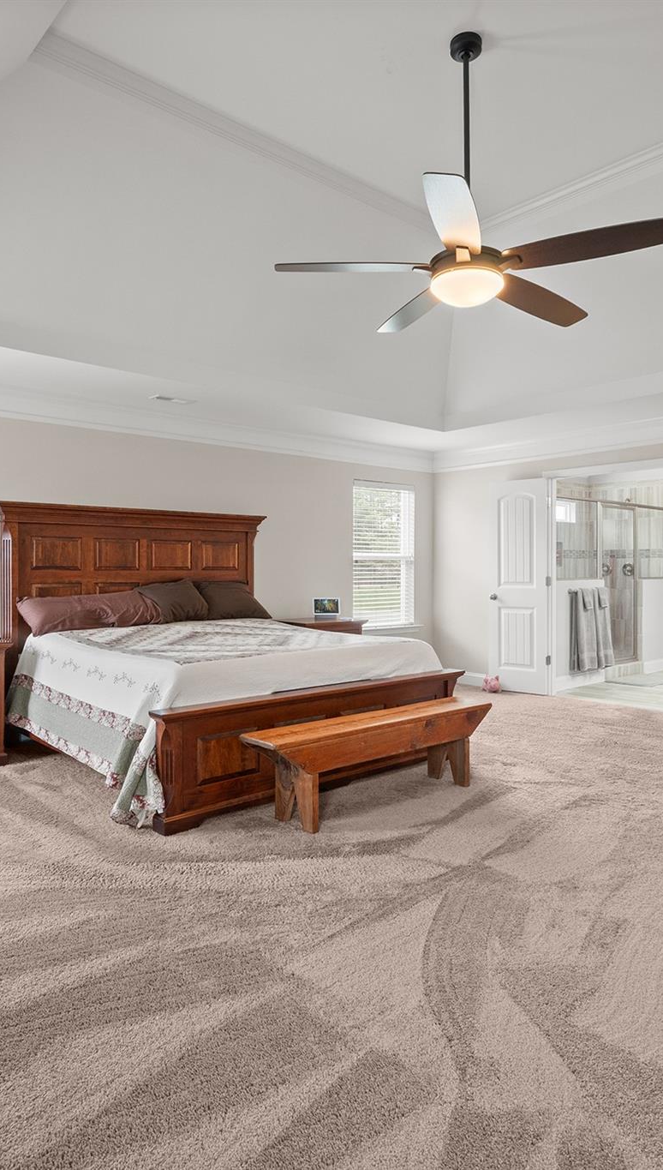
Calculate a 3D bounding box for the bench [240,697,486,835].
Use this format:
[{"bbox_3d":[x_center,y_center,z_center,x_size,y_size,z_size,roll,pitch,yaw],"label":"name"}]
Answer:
[{"bbox_3d":[0.253,0.888,3.699,1.530,0.420,0.280,-1,1,-41],"label":"bench"}]

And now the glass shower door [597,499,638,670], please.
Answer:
[{"bbox_3d":[3.190,0.000,8.147,0.870,1.780,0.050,-1,1,-41],"label":"glass shower door"}]

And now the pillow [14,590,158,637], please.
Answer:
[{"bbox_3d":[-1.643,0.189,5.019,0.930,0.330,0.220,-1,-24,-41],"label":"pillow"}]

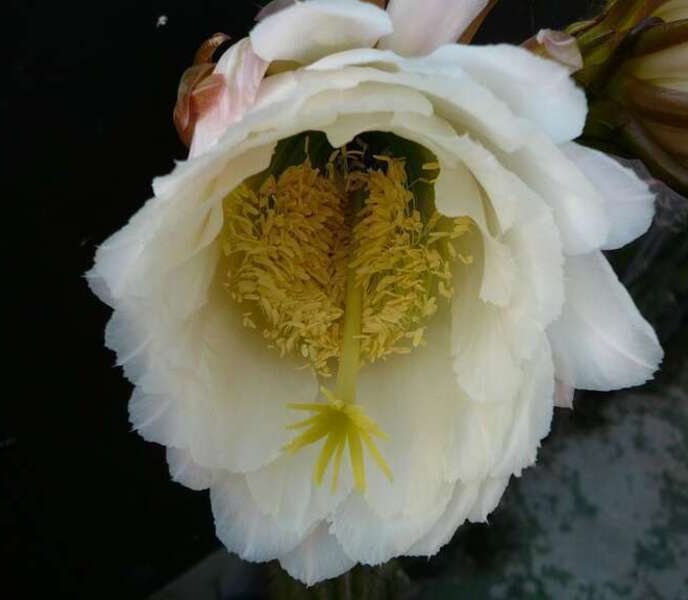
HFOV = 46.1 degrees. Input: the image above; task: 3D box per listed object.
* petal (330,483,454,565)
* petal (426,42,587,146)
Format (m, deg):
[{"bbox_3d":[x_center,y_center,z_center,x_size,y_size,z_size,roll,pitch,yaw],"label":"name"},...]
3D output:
[{"bbox_3d":[0.020,0.092,0.334,0.050,0.038,0.017,0,-17,3],"label":"petal"},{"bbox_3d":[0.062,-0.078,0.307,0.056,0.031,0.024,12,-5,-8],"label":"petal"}]

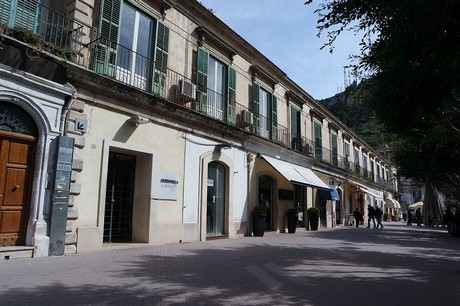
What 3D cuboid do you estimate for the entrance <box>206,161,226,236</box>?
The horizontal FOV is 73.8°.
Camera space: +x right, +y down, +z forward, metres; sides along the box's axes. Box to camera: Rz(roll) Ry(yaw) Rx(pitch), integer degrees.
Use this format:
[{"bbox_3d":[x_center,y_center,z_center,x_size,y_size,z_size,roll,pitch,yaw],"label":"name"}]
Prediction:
[{"bbox_3d":[-0.549,1.868,12.376,0.292,3.007,1.486,-6,-13,35],"label":"entrance"}]

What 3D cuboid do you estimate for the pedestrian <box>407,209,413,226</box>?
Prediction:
[{"bbox_3d":[17.631,6.323,30.174,0.450,1.630,0.500,8,-13,-36],"label":"pedestrian"}]

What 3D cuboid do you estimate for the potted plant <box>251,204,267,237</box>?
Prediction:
[{"bbox_3d":[1.300,3.023,13.773,0.600,1.415,0.600,-6,-13,35],"label":"potted plant"}]

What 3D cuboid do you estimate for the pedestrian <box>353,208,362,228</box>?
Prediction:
[{"bbox_3d":[10.426,5.322,25.164,0.500,1.471,0.550,0,-10,6],"label":"pedestrian"}]

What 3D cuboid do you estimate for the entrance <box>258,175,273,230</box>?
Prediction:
[{"bbox_3d":[1.733,2.549,15.542,0.292,2.831,1.521,-6,-13,35],"label":"entrance"}]

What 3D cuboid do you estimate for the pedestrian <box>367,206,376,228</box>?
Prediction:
[{"bbox_3d":[10.986,4.957,23.887,0.600,1.733,0.500,3,-11,-13],"label":"pedestrian"}]

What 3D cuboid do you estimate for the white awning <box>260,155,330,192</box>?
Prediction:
[{"bbox_3d":[4.193,1.302,17.755,1.442,1.538,7.117,-6,-13,35],"label":"white awning"}]

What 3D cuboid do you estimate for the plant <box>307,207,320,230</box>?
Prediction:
[{"bbox_3d":[5.390,4.226,19.686,0.650,1.402,0.650,-6,-13,35],"label":"plant"}]

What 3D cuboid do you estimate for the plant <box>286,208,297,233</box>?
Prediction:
[{"bbox_3d":[3.364,3.688,16.700,0.530,1.273,0.530,-6,-13,35],"label":"plant"}]

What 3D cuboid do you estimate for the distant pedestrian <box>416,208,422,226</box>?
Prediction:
[{"bbox_3d":[17.910,6.110,29.090,0.550,1.655,0.400,-2,-11,17],"label":"distant pedestrian"}]

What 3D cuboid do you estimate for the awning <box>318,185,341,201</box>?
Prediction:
[{"bbox_3d":[7.153,2.829,22.147,0.998,1.198,1.692,-6,-13,35],"label":"awning"}]

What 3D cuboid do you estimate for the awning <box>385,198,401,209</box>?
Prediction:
[{"bbox_3d":[25.045,7.828,46.920,1.118,1.407,7.255,-6,-13,35],"label":"awning"}]

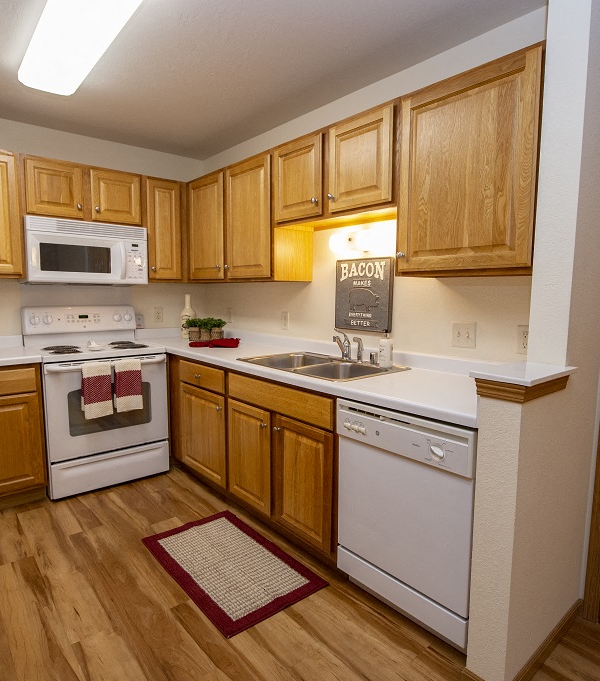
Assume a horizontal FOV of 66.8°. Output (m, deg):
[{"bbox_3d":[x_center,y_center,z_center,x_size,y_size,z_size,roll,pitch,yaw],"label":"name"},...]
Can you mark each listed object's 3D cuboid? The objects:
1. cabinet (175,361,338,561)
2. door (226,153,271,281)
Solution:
[{"bbox_3d":[-0.132,0.568,2.759,0.626,0.852,1.660,-5,8,-40],"label":"cabinet"},{"bbox_3d":[-0.331,-0.769,2.917,0.021,0.728,0.461,-5,8,-40],"label":"door"}]

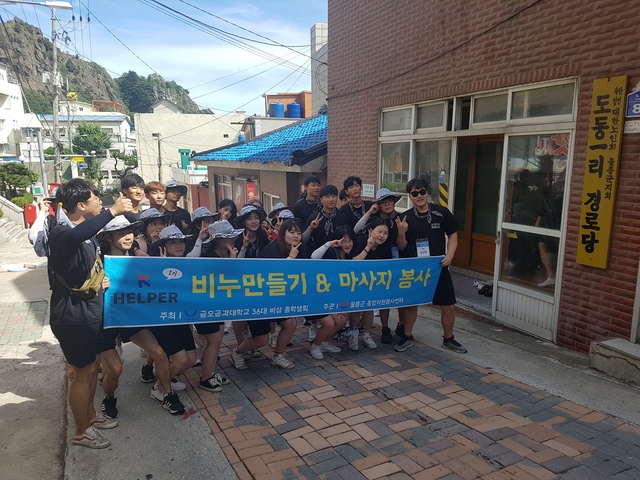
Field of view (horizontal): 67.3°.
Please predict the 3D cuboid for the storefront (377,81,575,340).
[{"bbox_3d":[1.658,-0.459,5.951,0.200,2.513,3.207,-4,11,-26],"label":"storefront"}]

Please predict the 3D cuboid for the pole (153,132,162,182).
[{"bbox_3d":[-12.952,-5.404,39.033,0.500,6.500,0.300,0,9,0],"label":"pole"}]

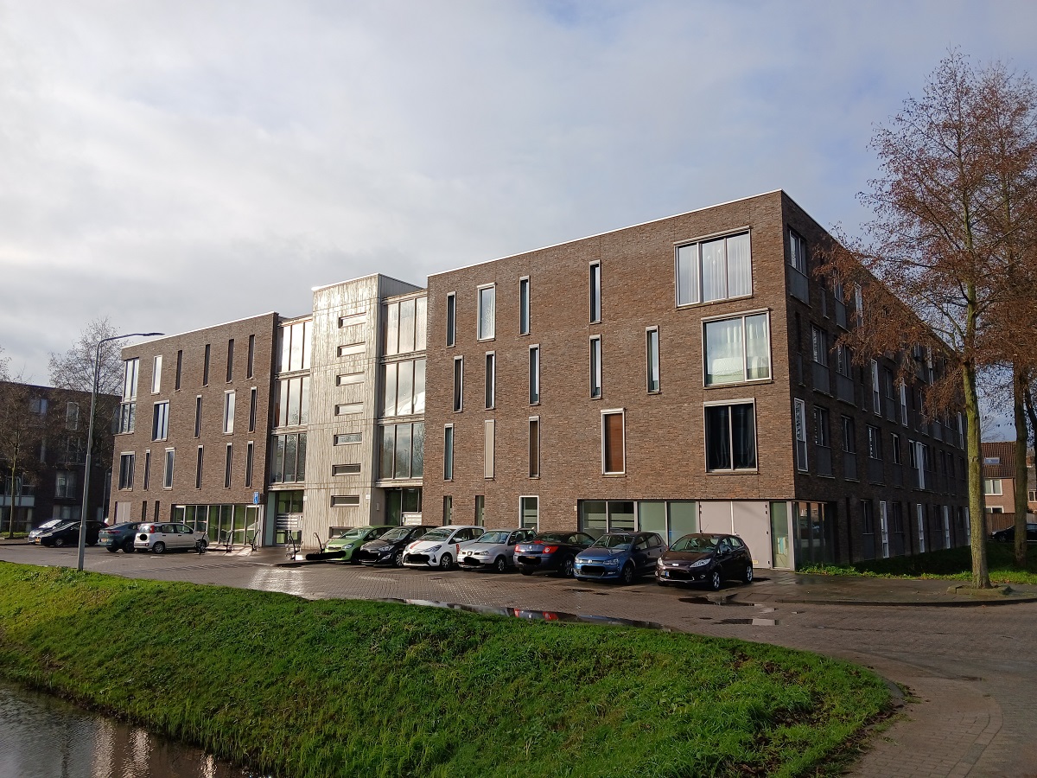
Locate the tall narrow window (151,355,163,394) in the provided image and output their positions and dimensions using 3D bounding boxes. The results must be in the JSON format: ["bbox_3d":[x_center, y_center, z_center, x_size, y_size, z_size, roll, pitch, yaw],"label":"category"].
[{"bbox_3d":[-23.237,-0.898,50.157,0.998,2.504,0.150,-6,-11,37],"label":"tall narrow window"}]

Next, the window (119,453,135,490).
[{"bbox_3d":[-25.555,5.396,50.928,1.844,2.505,0.150,-6,-11,37],"label":"window"}]

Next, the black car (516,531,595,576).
[{"bbox_3d":[1.596,5.542,26.410,1.777,1.404,4.355,-6,-11,34],"label":"black car"}]

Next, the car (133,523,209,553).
[{"bbox_3d":[-17.769,7.647,40.196,1.650,1.550,3.600,-6,-11,35],"label":"car"}]

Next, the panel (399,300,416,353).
[{"bbox_3d":[-5.439,-3.048,37.928,1.150,2.600,0.080,-6,-11,37],"label":"panel"}]

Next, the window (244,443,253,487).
[{"bbox_3d":[-14.742,4.153,42.870,0.560,2.570,0.150,-6,-11,37],"label":"window"}]

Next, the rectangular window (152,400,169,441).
[{"bbox_3d":[-22.515,2.018,49.143,1.786,2.563,0.150,-6,-11,37],"label":"rectangular window"}]

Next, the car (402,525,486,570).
[{"bbox_3d":[-2.616,5.999,29.598,1.740,1.510,3.945,-6,-11,34],"label":"car"}]

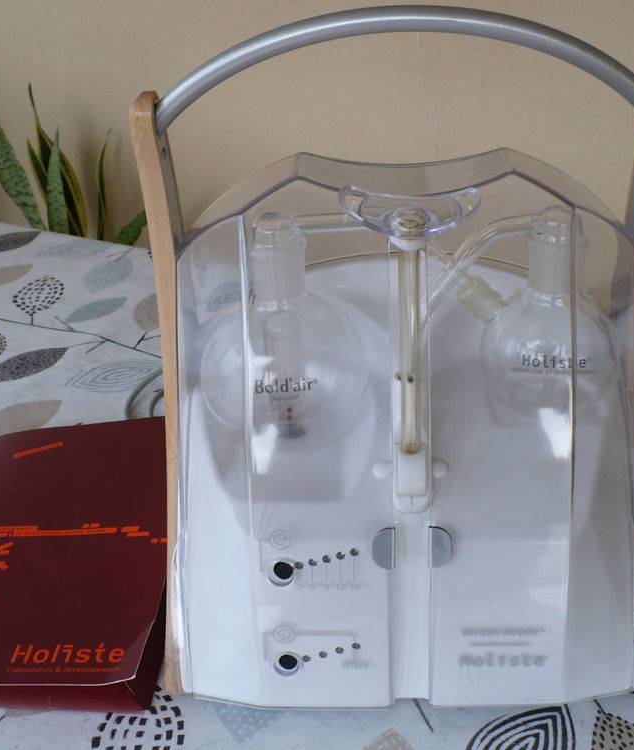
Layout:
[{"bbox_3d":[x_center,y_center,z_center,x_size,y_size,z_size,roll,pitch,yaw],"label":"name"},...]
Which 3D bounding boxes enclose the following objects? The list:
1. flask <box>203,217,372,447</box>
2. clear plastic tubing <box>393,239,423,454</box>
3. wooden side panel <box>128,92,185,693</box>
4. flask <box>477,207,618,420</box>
[{"bbox_3d":[-0.020,-0.028,0.657,0.105,0.155,0.105,-1,30,2],"label":"flask"},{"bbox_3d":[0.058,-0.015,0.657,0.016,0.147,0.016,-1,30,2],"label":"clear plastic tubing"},{"bbox_3d":[-0.096,0.001,0.702,0.017,0.370,0.200,-1,30,2],"label":"wooden side panel"},{"bbox_3d":[0.143,-0.035,0.646,0.088,0.142,0.086,-1,30,2],"label":"flask"}]

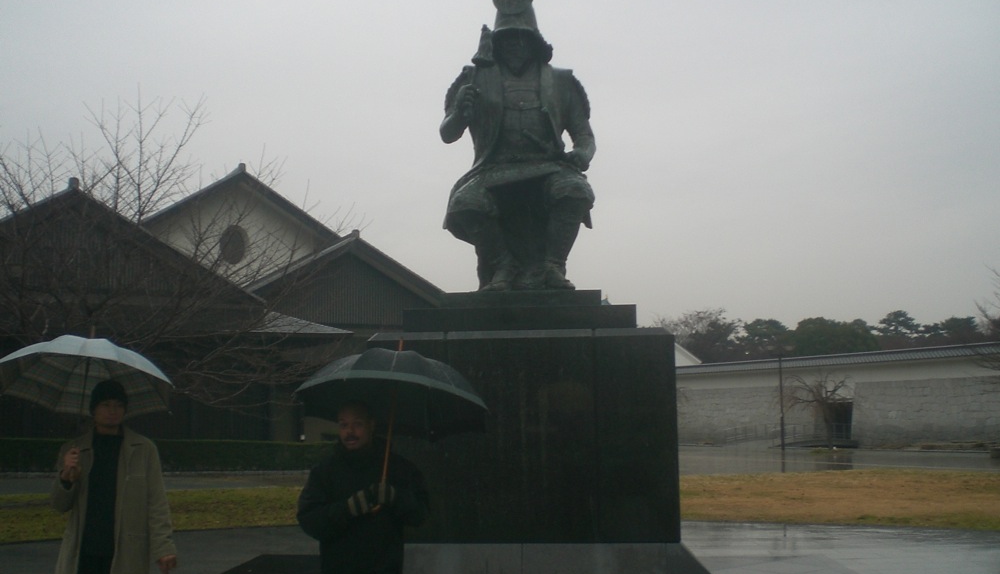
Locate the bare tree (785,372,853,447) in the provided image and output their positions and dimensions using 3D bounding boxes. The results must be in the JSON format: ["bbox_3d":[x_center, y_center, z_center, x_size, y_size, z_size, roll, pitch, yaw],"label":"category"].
[{"bbox_3d":[14.078,5.453,48.476,3.135,3.419,3.044,-1,-7,4],"label":"bare tree"}]

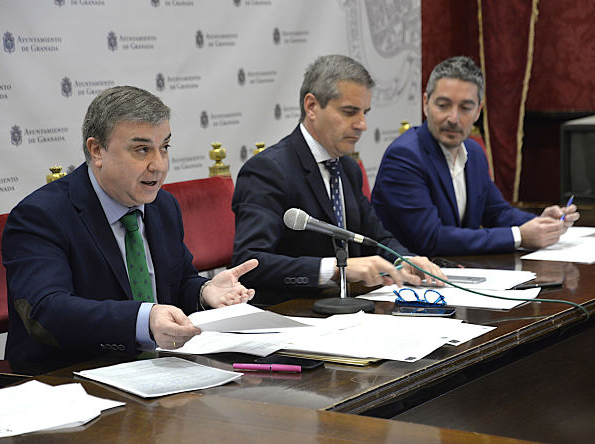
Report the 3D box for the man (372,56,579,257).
[{"bbox_3d":[0.539,0.184,4.502,0.750,1.303,0.570,7,11,41],"label":"man"}]

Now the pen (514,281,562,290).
[{"bbox_3d":[0.603,0.162,3.920,0.133,0.012,0.012,-3,9,-16],"label":"pen"}]

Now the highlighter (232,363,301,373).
[{"bbox_3d":[-0.060,0.290,3.114,0.139,0.012,0.012,1,9,13],"label":"highlighter"}]

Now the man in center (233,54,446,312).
[{"bbox_3d":[0.164,0.247,3.986,0.750,1.336,0.580,6,11,40],"label":"man in center"}]

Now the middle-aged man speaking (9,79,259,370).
[{"bbox_3d":[-0.303,0.362,3.384,0.750,1.295,0.600,7,11,41],"label":"middle-aged man speaking"}]

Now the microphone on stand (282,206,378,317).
[{"bbox_3d":[0.078,0.086,3.696,0.222,0.243,0.145,0,8,6],"label":"microphone on stand"}]

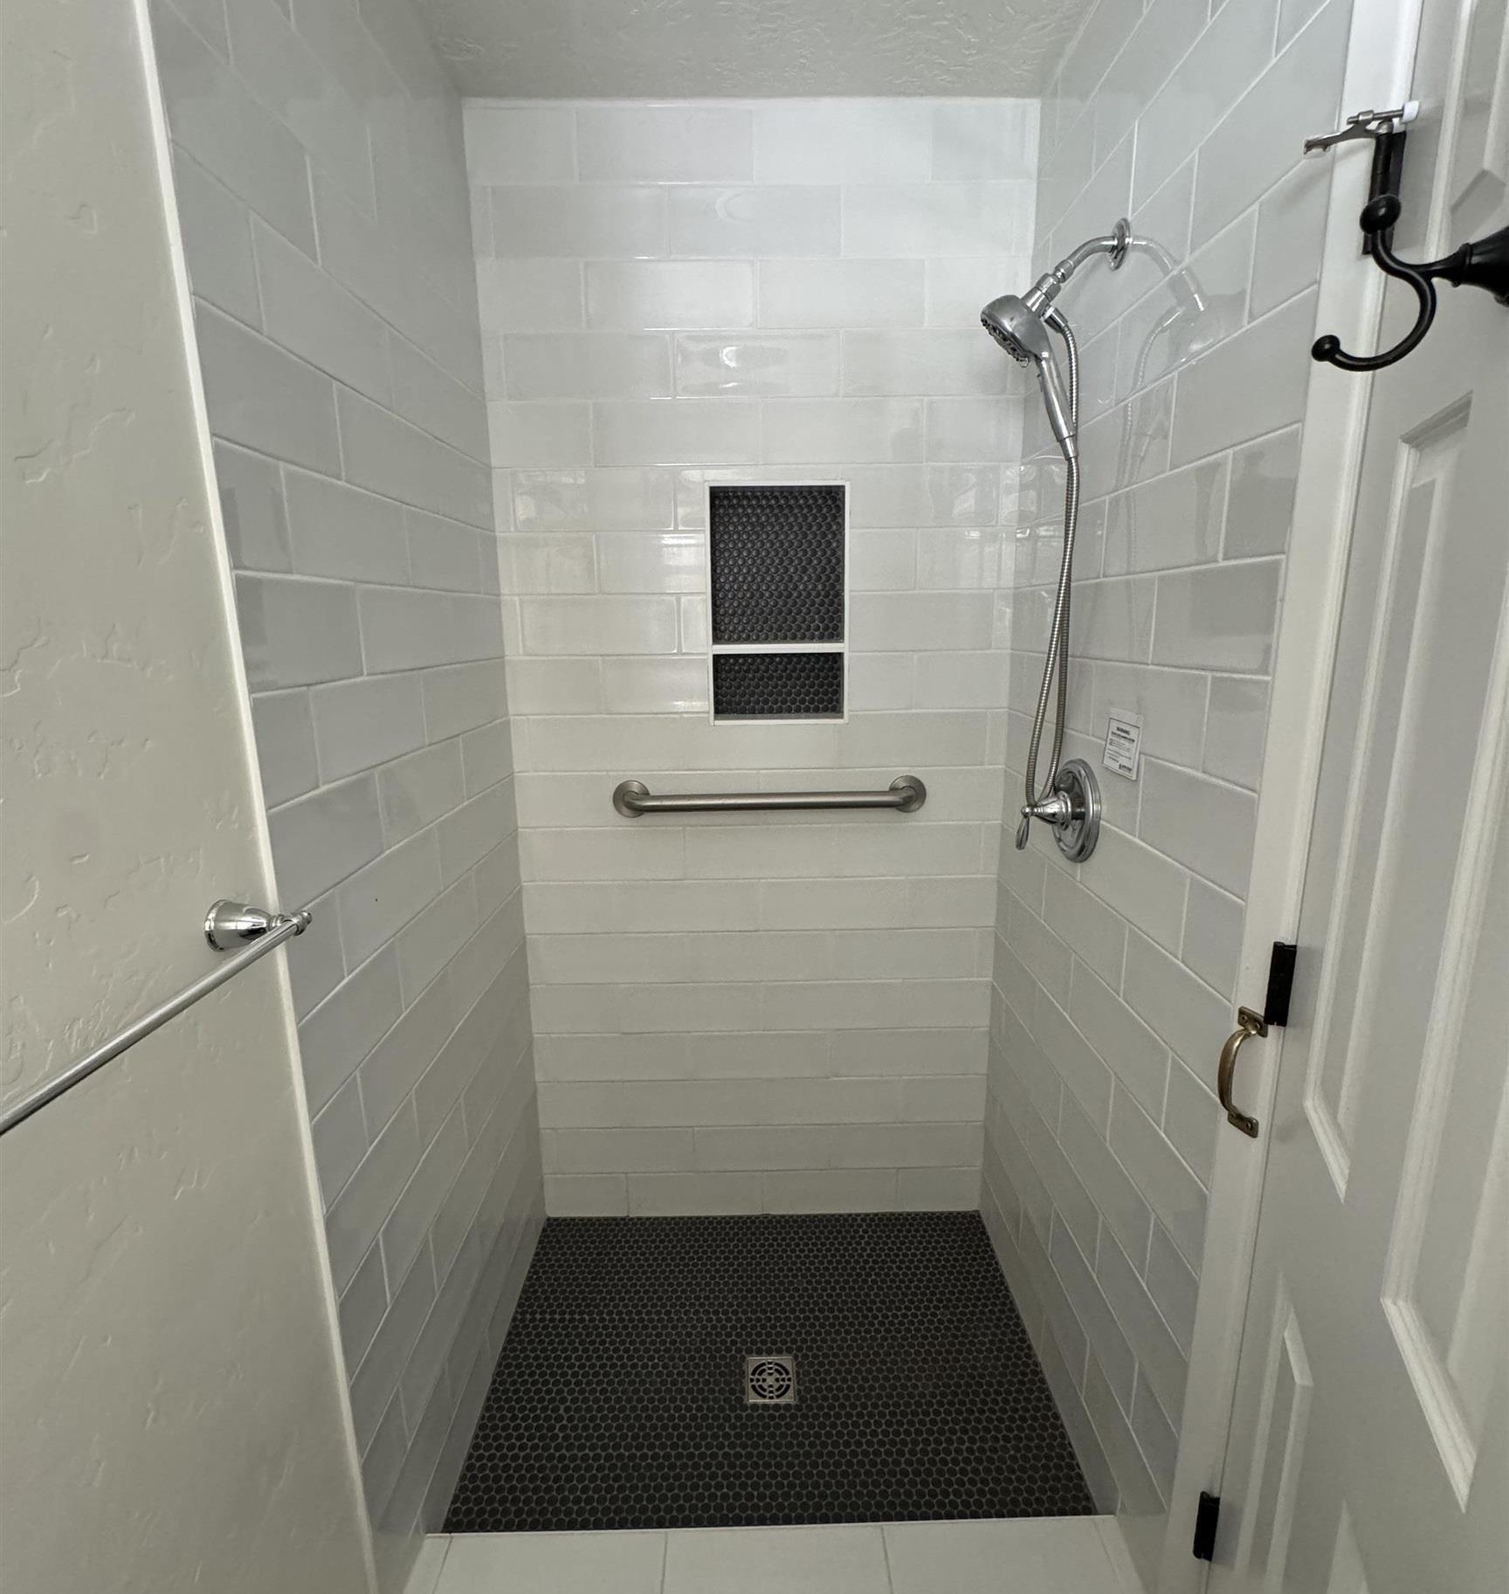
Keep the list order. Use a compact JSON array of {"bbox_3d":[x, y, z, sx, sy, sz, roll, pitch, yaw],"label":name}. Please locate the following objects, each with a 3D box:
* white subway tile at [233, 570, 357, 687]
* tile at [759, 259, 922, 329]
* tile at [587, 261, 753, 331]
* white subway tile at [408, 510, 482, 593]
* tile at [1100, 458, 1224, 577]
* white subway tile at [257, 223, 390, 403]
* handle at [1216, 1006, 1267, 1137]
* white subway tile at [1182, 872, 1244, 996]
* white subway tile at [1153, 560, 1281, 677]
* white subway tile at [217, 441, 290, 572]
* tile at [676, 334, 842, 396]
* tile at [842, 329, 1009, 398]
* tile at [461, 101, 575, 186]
[{"bbox_3d":[-0.530,-0.196,0.962,0.010,0.122,0.251,-1,12,0],"label":"white subway tile"},{"bbox_3d":[0.169,-0.981,1.589,0.330,0.122,0.010,-1,12,0],"label":"tile"},{"bbox_3d":[-0.164,-0.976,1.584,0.329,0.122,0.010,-1,12,0],"label":"tile"},{"bbox_3d":[-0.534,-0.420,1.408,0.010,0.122,0.332,-1,12,0],"label":"white subway tile"},{"bbox_3d":[0.541,-0.364,1.086,0.010,0.121,0.322,-1,12,0],"label":"tile"},{"bbox_3d":[-0.533,-0.593,1.023,0.010,0.122,0.329,-1,12,0],"label":"white subway tile"},{"bbox_3d":[0.551,0.322,0.936,0.042,0.148,0.037,-5,13,-18],"label":"handle"},{"bbox_3d":[0.554,0.170,0.981,0.010,0.122,0.115,-1,12,0],"label":"white subway tile"},{"bbox_3d":[0.557,-0.215,0.991,0.010,0.122,0.265,-1,12,0],"label":"white subway tile"},{"bbox_3d":[-0.527,-0.301,0.857,0.010,0.121,0.111,-1,12,0],"label":"white subway tile"},{"bbox_3d":[0.007,-0.853,1.608,0.329,0.122,0.010,-1,12,-1],"label":"tile"},{"bbox_3d":[0.335,-0.860,1.614,0.329,0.122,0.010,-1,12,0],"label":"tile"},{"bbox_3d":[-0.431,-1.213,1.518,0.203,0.132,0.010,-1,12,0],"label":"tile"}]

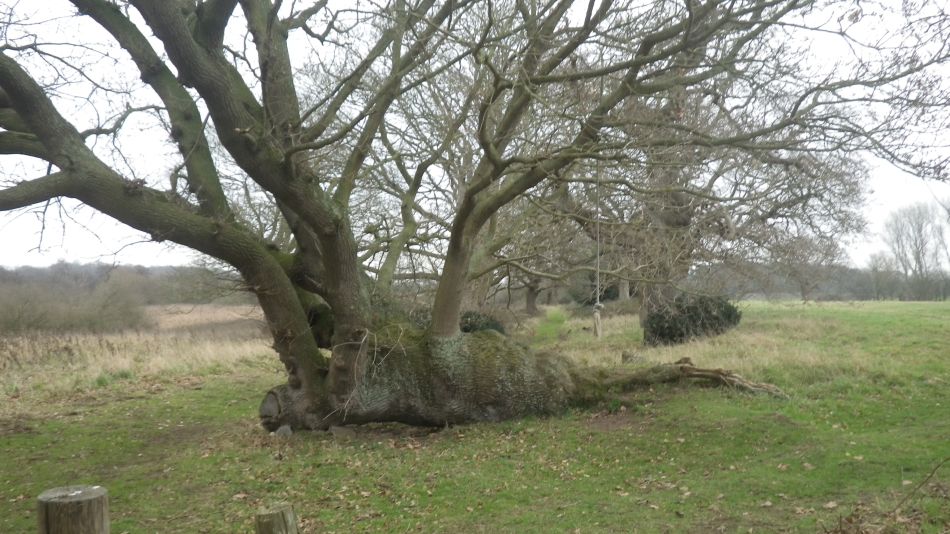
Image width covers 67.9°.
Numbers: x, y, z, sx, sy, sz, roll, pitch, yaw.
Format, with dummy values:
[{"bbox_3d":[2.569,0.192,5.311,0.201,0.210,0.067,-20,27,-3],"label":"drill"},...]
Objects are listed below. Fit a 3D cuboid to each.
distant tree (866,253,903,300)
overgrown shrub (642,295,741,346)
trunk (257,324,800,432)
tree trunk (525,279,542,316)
[{"bbox_3d":[69.682,1.617,120.000,6.200,8.200,6.000,-1,-2,30],"label":"distant tree"},{"bbox_3d":[6.601,1.631,21.500,2.850,1.500,2.400,-1,-2,17],"label":"overgrown shrub"},{"bbox_3d":[0.900,1.310,9.350,7.100,1.150,1.300,1,-2,-18],"label":"trunk"},{"bbox_3d":[3.484,1.817,42.000,1.000,2.300,1.000,0,-2,0],"label":"tree trunk"}]

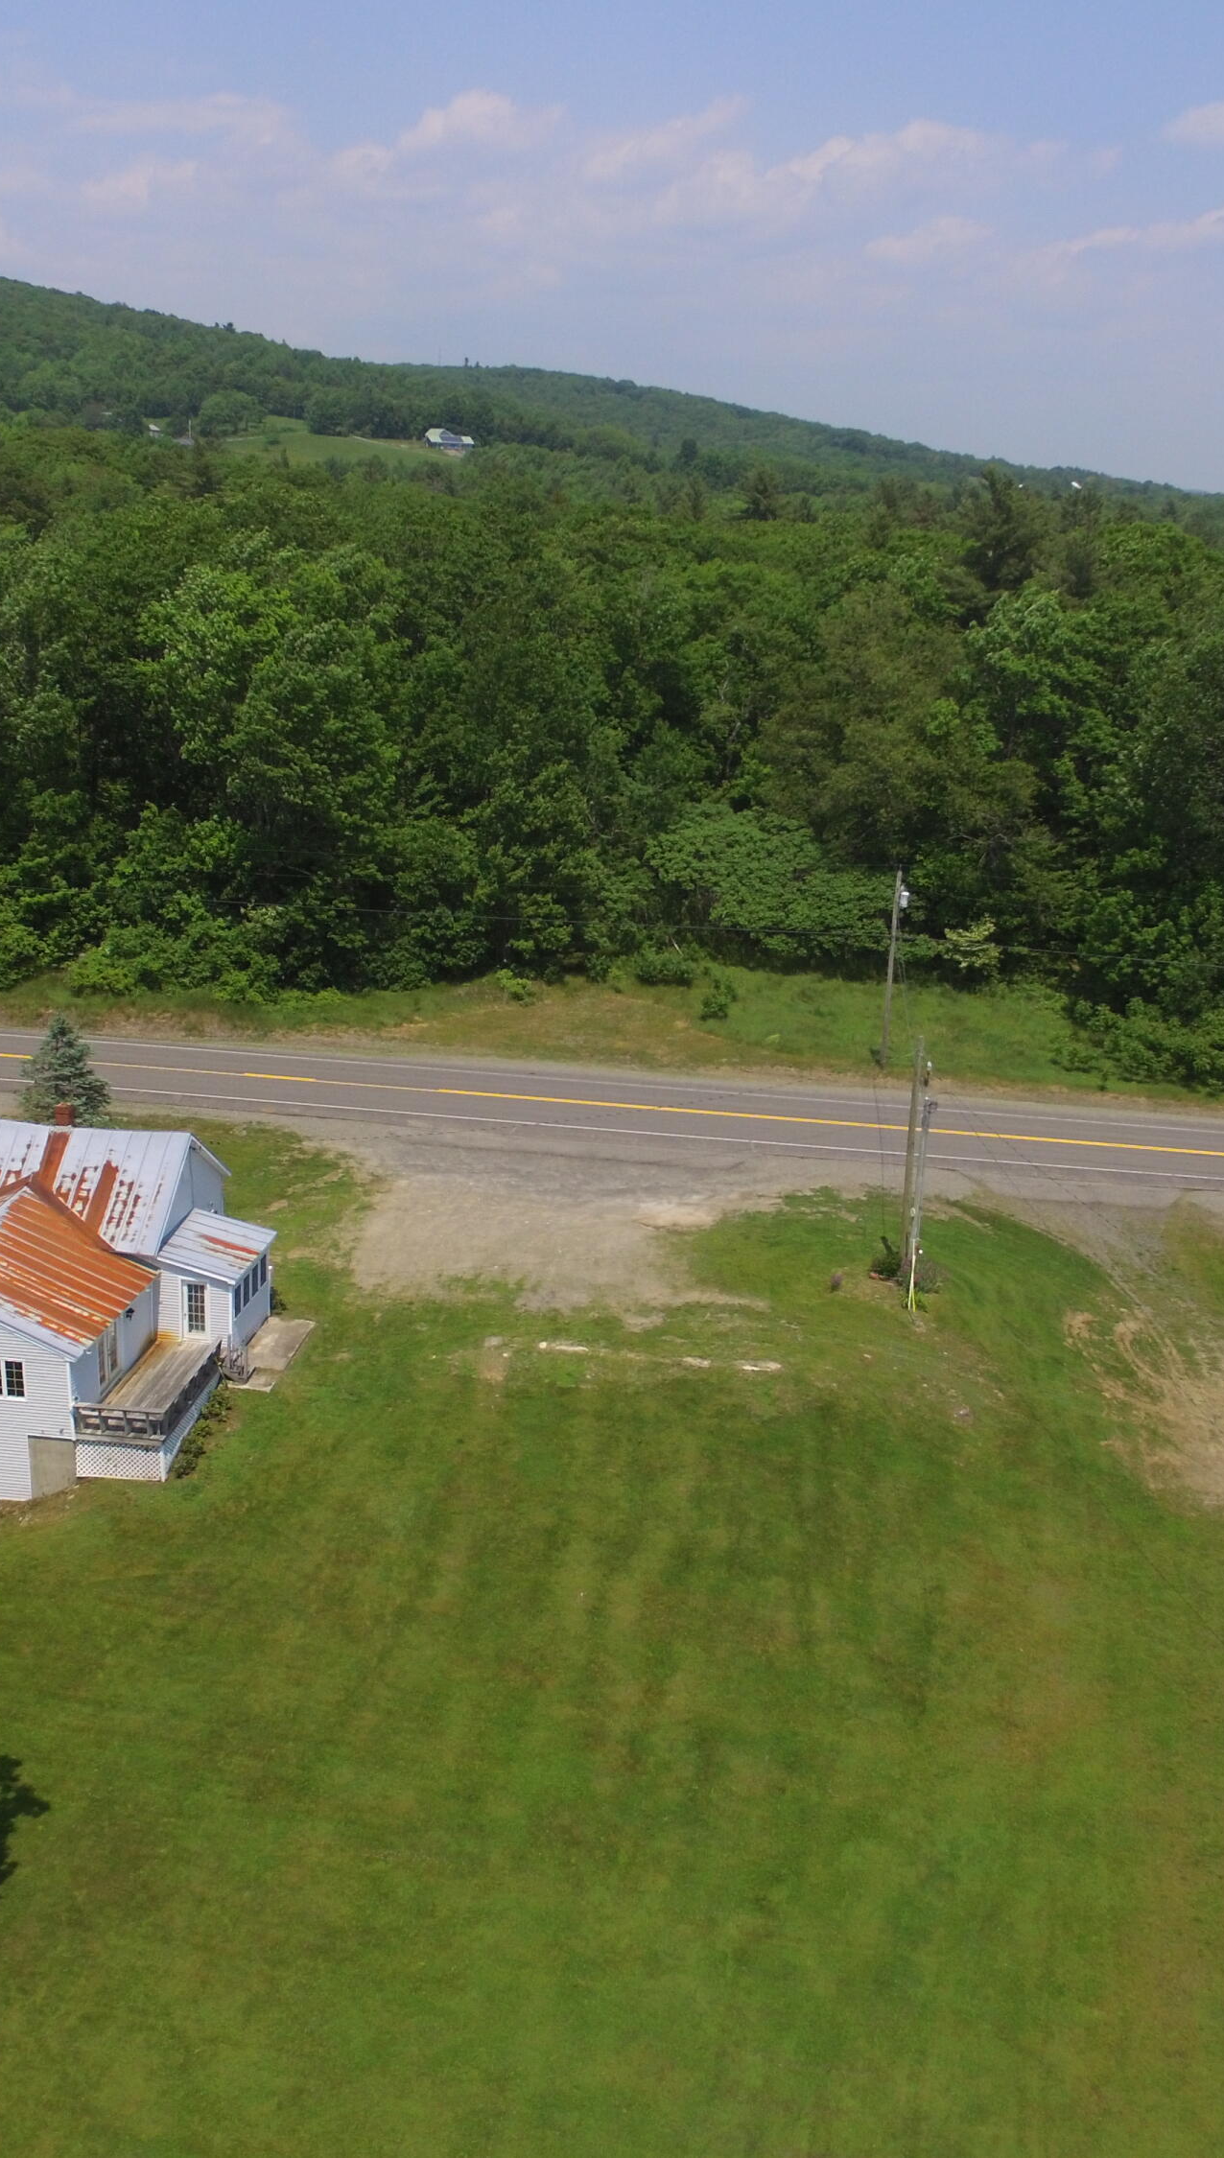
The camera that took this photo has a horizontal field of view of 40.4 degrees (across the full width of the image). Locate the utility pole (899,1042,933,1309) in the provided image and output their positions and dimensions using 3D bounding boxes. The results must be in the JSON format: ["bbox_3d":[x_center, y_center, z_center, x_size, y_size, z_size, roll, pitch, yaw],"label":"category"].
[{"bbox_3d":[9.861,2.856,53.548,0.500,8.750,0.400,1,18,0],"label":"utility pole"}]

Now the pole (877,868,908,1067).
[{"bbox_3d":[12.142,-4.655,71.463,0.600,8.650,0.450,1,18,0],"label":"pole"}]

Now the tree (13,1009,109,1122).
[{"bbox_3d":[-21.627,-0.278,64.733,3.720,4.960,3.720,1,18,0],"label":"tree"}]

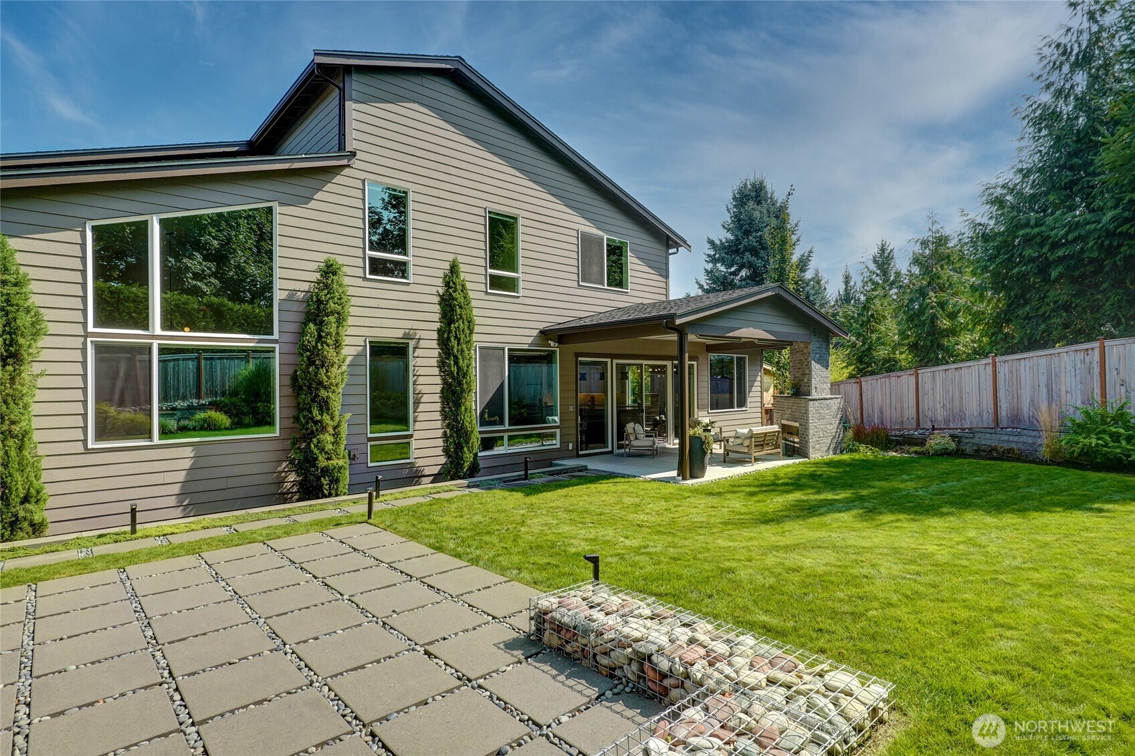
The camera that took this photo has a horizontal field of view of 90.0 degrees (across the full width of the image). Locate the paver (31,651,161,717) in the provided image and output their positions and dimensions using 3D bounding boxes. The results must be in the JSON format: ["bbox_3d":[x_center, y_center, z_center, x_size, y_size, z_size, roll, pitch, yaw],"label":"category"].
[{"bbox_3d":[-3.048,2.005,3.681,0.605,0.055,0.605,0,-1,-43],"label":"paver"}]

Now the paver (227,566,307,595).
[{"bbox_3d":[-2.920,2.014,5.557,0.605,0.050,0.605,0,-2,-42],"label":"paver"}]

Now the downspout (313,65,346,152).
[{"bbox_3d":[-4.239,-4.685,10.049,0.520,1.468,0.100,0,-1,-42],"label":"downspout"}]

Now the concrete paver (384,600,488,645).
[{"bbox_3d":[-1.031,1.951,4.493,0.605,0.050,0.605,0,-2,-42],"label":"concrete paver"}]

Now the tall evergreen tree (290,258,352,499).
[{"bbox_3d":[-4.073,0.037,9.421,0.950,4.024,0.920,0,0,-42],"label":"tall evergreen tree"}]

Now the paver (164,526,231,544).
[{"bbox_3d":[-4.833,2.090,7.421,0.605,0.050,0.605,0,-2,-42],"label":"paver"}]

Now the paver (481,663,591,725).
[{"bbox_3d":[-0.110,1.908,3.477,0.605,0.050,0.605,0,-2,-42],"label":"paver"}]

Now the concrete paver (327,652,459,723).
[{"bbox_3d":[-1.072,1.924,3.524,0.605,0.050,0.605,0,-2,-42],"label":"concrete paver"}]

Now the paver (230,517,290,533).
[{"bbox_3d":[-4.265,2.094,7.934,0.600,0.050,0.580,0,0,-42],"label":"paver"}]

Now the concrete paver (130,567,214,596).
[{"bbox_3d":[-3.922,2.047,5.649,0.605,0.055,0.605,0,-1,-43],"label":"concrete paver"}]

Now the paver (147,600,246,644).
[{"bbox_3d":[-2.998,2.019,4.643,0.605,0.055,0.605,0,-1,-43],"label":"paver"}]

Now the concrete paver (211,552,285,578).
[{"bbox_3d":[-3.379,2.029,6.044,0.605,0.050,0.605,0,-2,-42],"label":"concrete paver"}]

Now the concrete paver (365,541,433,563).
[{"bbox_3d":[-1.903,2.015,6.478,0.605,0.050,0.605,0,-2,-42],"label":"concrete paver"}]

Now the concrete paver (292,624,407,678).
[{"bbox_3d":[-1.539,1.950,4.033,0.605,0.050,0.605,0,-2,-42],"label":"concrete paver"}]

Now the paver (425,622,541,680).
[{"bbox_3d":[-0.575,1.933,3.994,0.606,0.050,0.606,0,-2,-42],"label":"paver"}]

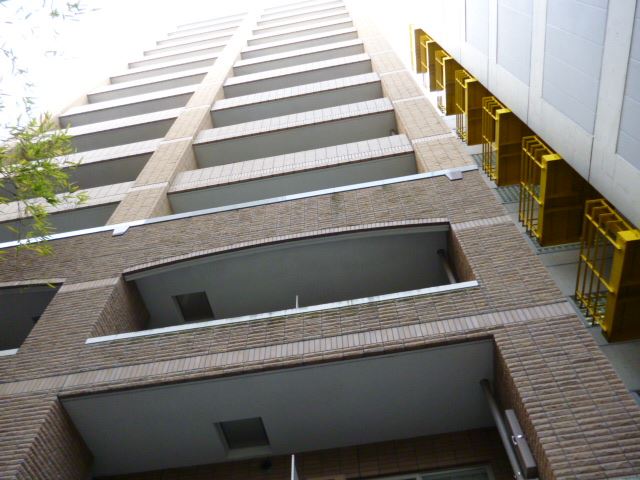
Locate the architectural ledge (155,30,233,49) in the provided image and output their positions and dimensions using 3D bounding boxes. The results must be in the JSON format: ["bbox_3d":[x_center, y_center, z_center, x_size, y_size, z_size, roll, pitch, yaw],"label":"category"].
[{"bbox_3d":[-7.227,-12.208,31.821,5.180,1.080,1.000,-9,-59,4],"label":"architectural ledge"}]

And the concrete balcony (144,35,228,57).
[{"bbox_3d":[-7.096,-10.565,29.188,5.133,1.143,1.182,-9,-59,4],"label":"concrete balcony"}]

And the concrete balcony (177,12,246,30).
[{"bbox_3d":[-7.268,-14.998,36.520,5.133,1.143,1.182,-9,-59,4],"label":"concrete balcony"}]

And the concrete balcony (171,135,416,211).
[{"bbox_3d":[-0.551,-1.156,11.728,5.300,1.080,1.300,-9,-59,4],"label":"concrete balcony"}]

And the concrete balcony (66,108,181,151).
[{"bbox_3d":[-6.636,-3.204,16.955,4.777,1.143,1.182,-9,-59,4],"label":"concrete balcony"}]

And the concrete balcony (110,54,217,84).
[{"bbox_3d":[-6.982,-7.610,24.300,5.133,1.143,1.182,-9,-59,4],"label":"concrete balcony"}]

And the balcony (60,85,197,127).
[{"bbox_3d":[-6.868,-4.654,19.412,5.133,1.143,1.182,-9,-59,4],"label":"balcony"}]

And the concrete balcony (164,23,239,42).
[{"bbox_3d":[-7.201,-12.082,31.898,5.180,1.080,1.300,-9,-59,4],"label":"concrete balcony"}]

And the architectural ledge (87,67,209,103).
[{"bbox_3d":[-7.000,-6.249,21.965,5.180,1.080,1.000,-9,-59,4],"label":"architectural ledge"}]

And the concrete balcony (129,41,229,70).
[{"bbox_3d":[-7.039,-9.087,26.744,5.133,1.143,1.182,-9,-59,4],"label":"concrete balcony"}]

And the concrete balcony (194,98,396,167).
[{"bbox_3d":[-0.608,-2.646,14.192,5.300,1.080,1.300,-9,-59,4],"label":"concrete balcony"}]

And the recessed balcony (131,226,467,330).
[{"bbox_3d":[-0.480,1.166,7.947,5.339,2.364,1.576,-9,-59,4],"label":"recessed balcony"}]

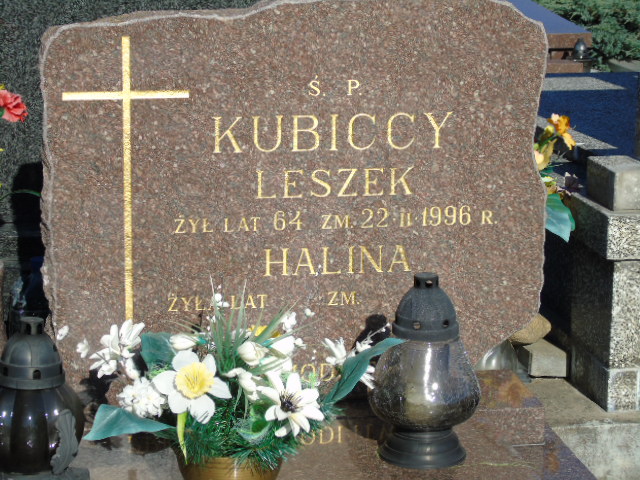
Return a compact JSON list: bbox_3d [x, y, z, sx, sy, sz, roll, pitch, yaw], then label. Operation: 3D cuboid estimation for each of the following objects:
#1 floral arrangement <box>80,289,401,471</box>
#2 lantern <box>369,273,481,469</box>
[{"bbox_3d":[-0.114,0.224,2.413,0.430,0.320,0.290,-1,13,-8],"label":"floral arrangement"},{"bbox_3d":[0.158,0.190,2.618,0.168,0.285,0.168,-1,13,-8],"label":"lantern"}]

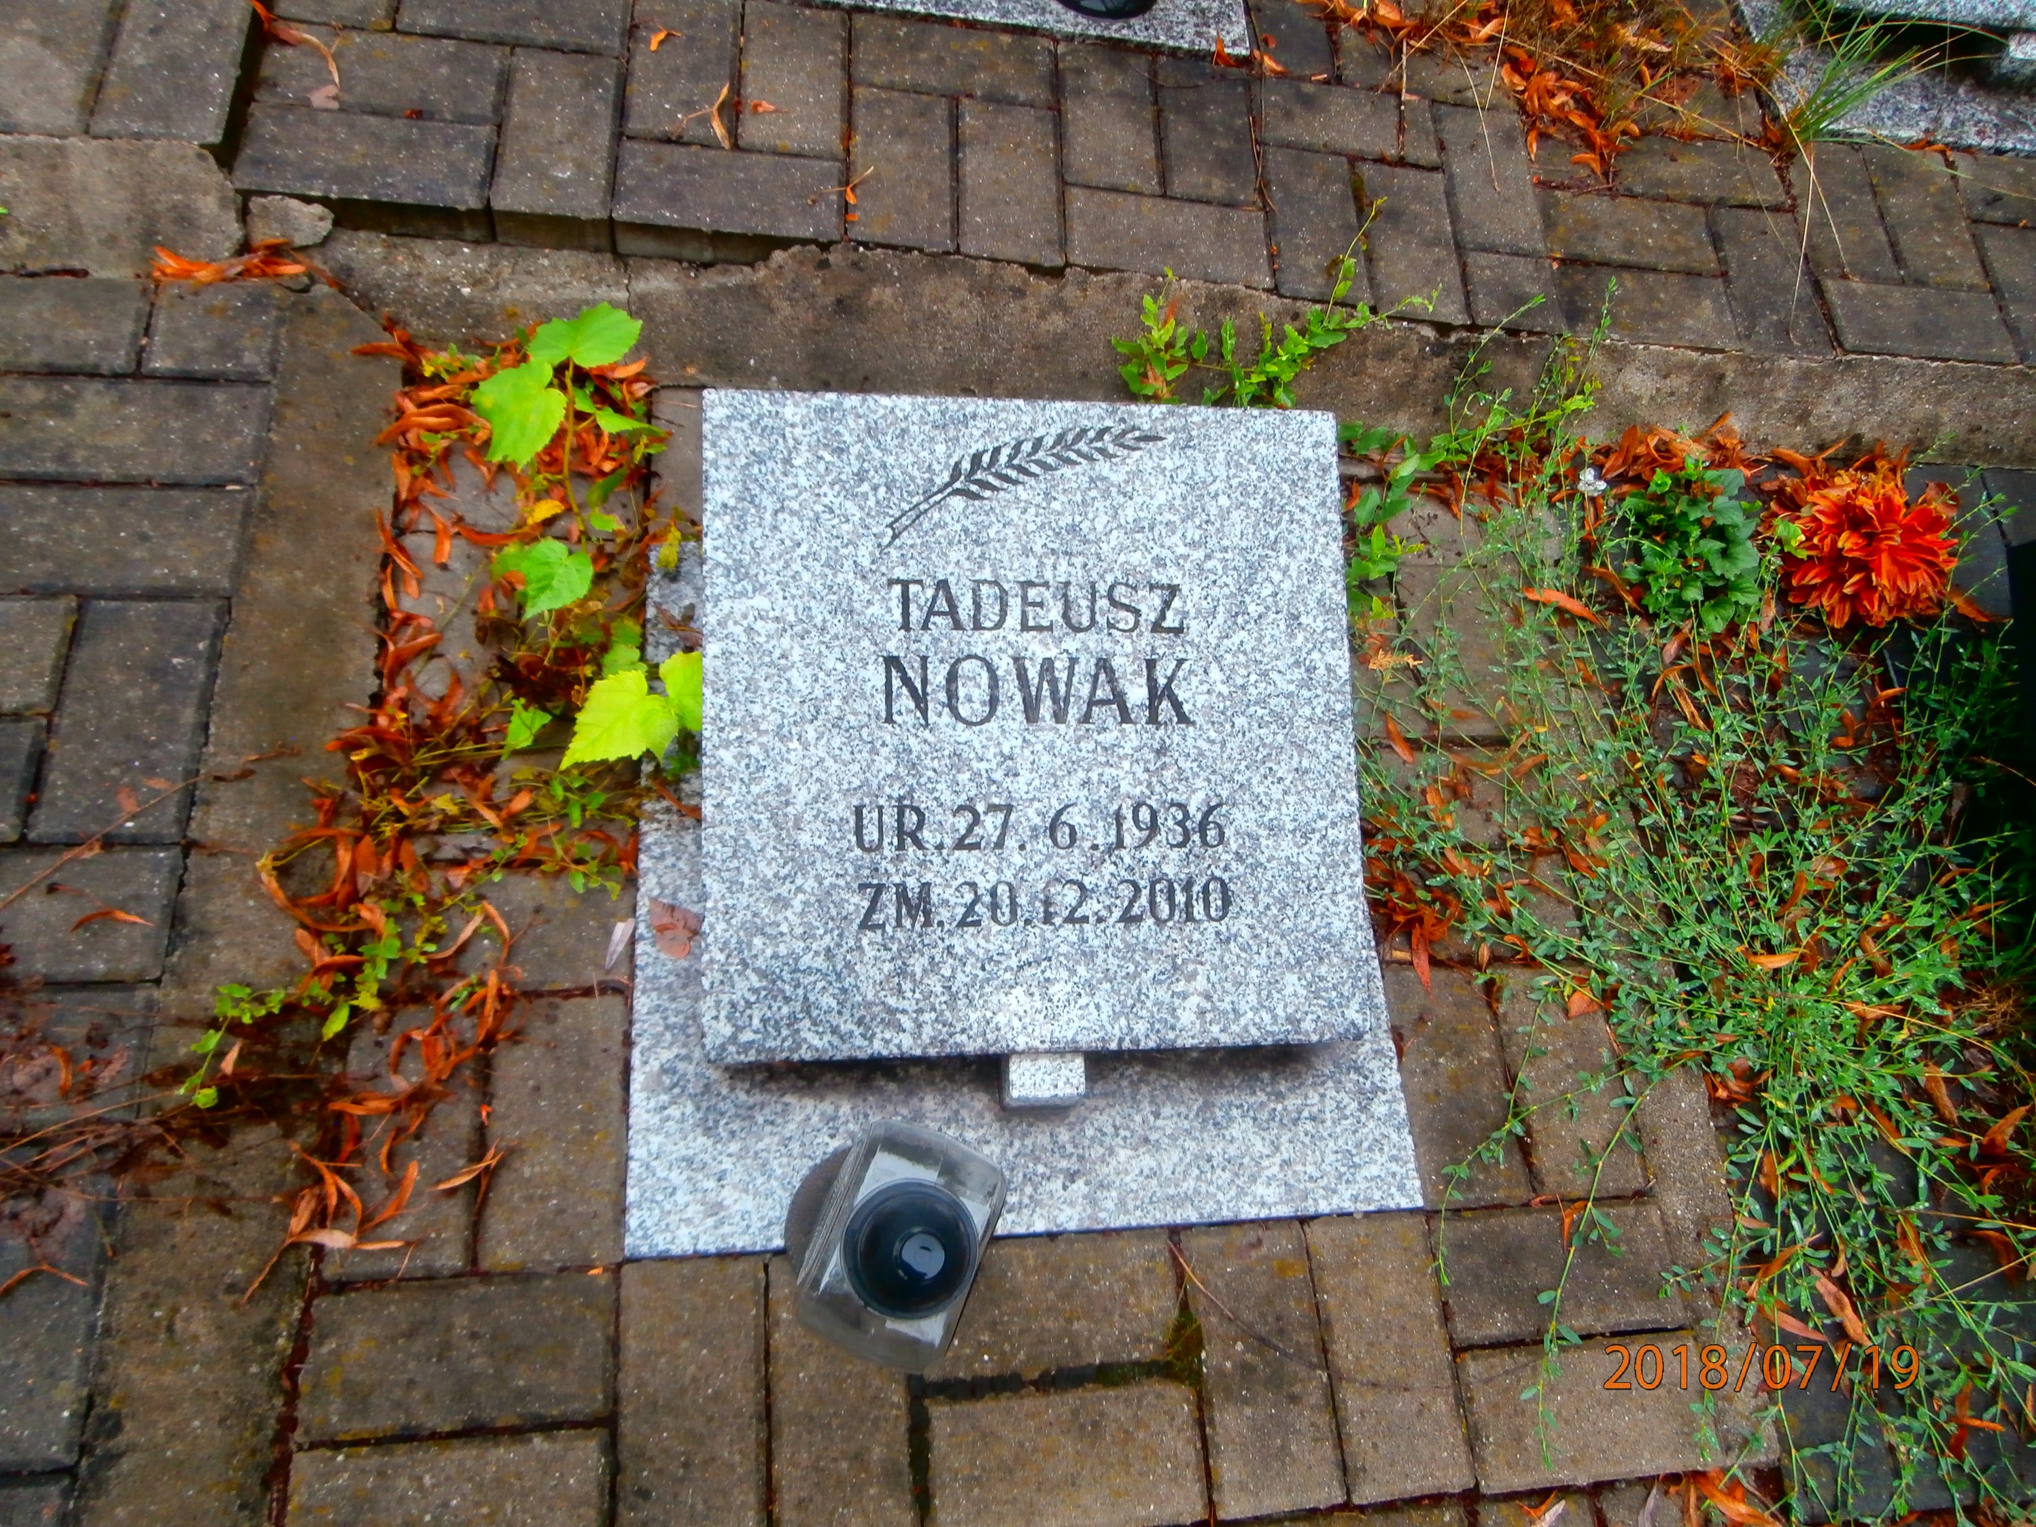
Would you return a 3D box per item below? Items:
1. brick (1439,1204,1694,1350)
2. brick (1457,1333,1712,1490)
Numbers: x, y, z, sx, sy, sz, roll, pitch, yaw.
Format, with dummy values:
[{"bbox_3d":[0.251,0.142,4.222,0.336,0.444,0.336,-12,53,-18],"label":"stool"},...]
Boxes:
[{"bbox_3d":[0.430,0.418,1.157,0.198,0.060,0.098,0,66,-10],"label":"brick"},{"bbox_3d":[0.428,0.498,1.088,0.200,0.060,0.100,-1,65,-10],"label":"brick"}]

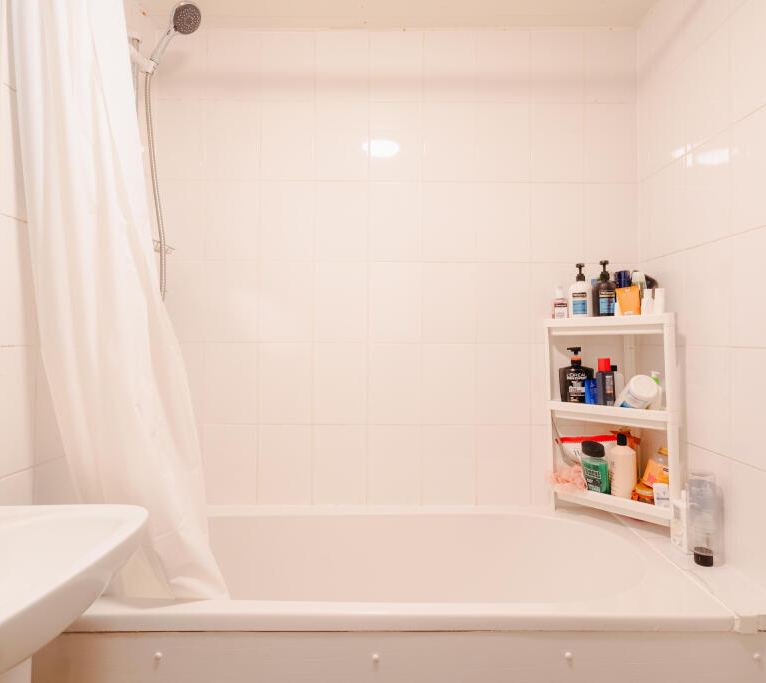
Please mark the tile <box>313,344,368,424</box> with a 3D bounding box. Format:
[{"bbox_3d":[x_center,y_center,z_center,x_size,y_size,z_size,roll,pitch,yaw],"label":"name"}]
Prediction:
[{"bbox_3d":[-0.156,0.157,1.683,0.199,0.298,0.010,0,0,0],"label":"tile"}]

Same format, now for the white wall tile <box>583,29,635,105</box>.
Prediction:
[{"bbox_3d":[0.856,-1.034,1.718,0.200,0.278,0.010,0,-1,-1],"label":"white wall tile"}]

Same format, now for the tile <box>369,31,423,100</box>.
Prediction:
[{"bbox_3d":[0.050,-1.021,1.692,0.199,0.262,0.010,0,0,0],"label":"tile"}]

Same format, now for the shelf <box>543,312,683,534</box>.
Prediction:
[{"bbox_3d":[0.822,0.267,1.634,0.418,0.700,0.225,0,-1,37],"label":"shelf"}]

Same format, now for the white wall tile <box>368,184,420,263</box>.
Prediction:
[{"bbox_3d":[0.047,-0.446,1.698,0.200,0.300,0.010,0,-1,-1],"label":"white wall tile"}]

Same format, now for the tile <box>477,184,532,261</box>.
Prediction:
[{"bbox_3d":[0.452,-0.444,1.713,0.201,0.302,0.014,0,0,0],"label":"tile"}]

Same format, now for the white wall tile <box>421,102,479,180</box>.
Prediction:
[{"bbox_3d":[0.252,-0.748,1.712,0.201,0.302,0.014,0,0,0],"label":"white wall tile"}]

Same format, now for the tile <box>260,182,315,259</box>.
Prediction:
[{"bbox_3d":[-0.359,-0.450,1.707,0.201,0.302,0.014,0,0,0],"label":"tile"}]

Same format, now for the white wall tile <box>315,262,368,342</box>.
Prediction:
[{"bbox_3d":[-0.154,-0.143,1.685,0.199,0.298,0.010,0,0,0],"label":"white wall tile"}]

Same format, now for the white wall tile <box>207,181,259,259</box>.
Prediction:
[{"bbox_3d":[-0.566,-0.455,1.719,0.202,0.303,0.010,0,-1,0],"label":"white wall tile"}]

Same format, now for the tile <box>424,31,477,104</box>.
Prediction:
[{"bbox_3d":[0.250,-1.020,1.694,0.199,0.262,0.010,0,0,0],"label":"tile"}]

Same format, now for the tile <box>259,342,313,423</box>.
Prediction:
[{"bbox_3d":[-0.360,0.155,1.682,0.200,0.300,0.010,0,-1,-1],"label":"tile"}]

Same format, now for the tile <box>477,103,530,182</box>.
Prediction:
[{"bbox_3d":[0.451,-0.746,1.708,0.200,0.300,0.010,0,-1,-1],"label":"tile"}]

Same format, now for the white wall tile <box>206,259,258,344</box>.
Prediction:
[{"bbox_3d":[-0.560,-0.148,1.685,0.200,0.300,0.010,0,-1,-1],"label":"white wall tile"}]

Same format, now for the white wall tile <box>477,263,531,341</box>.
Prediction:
[{"bbox_3d":[0.446,-0.140,1.689,0.199,0.298,0.010,0,0,0],"label":"white wall tile"}]

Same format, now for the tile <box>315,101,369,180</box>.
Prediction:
[{"bbox_3d":[-0.156,-0.758,1.724,0.202,0.303,0.010,0,-1,0],"label":"tile"}]

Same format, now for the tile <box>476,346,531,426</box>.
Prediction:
[{"bbox_3d":[0.451,0.161,1.713,0.202,0.303,0.010,0,-1,0],"label":"tile"}]

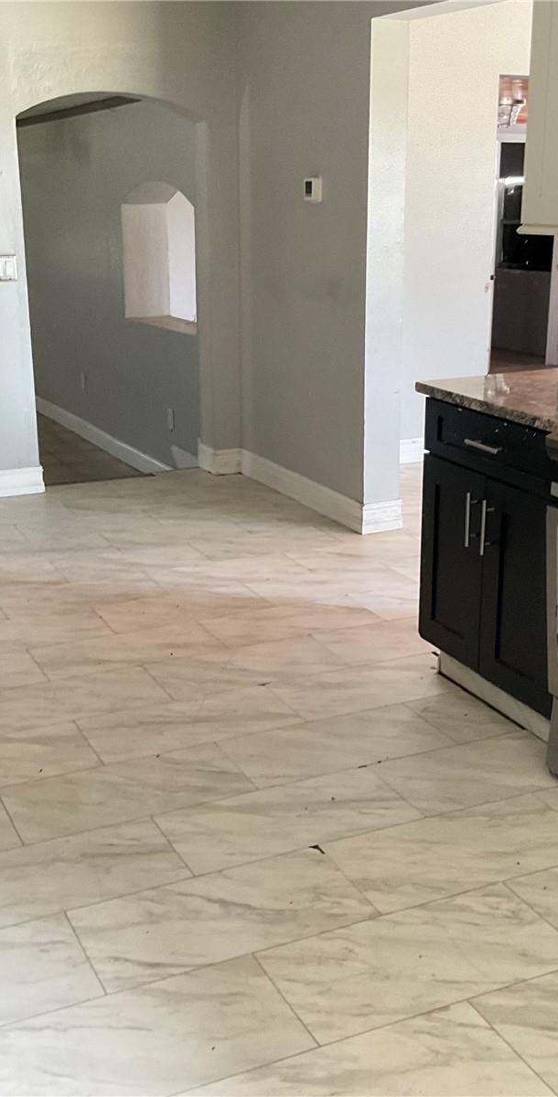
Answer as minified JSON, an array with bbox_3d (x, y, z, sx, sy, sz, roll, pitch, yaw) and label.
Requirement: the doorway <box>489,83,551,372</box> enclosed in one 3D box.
[{"bbox_3d":[1.480,-1.550,6.776,0.790,1.990,0.140,-8,19,-23],"label":"doorway"}]

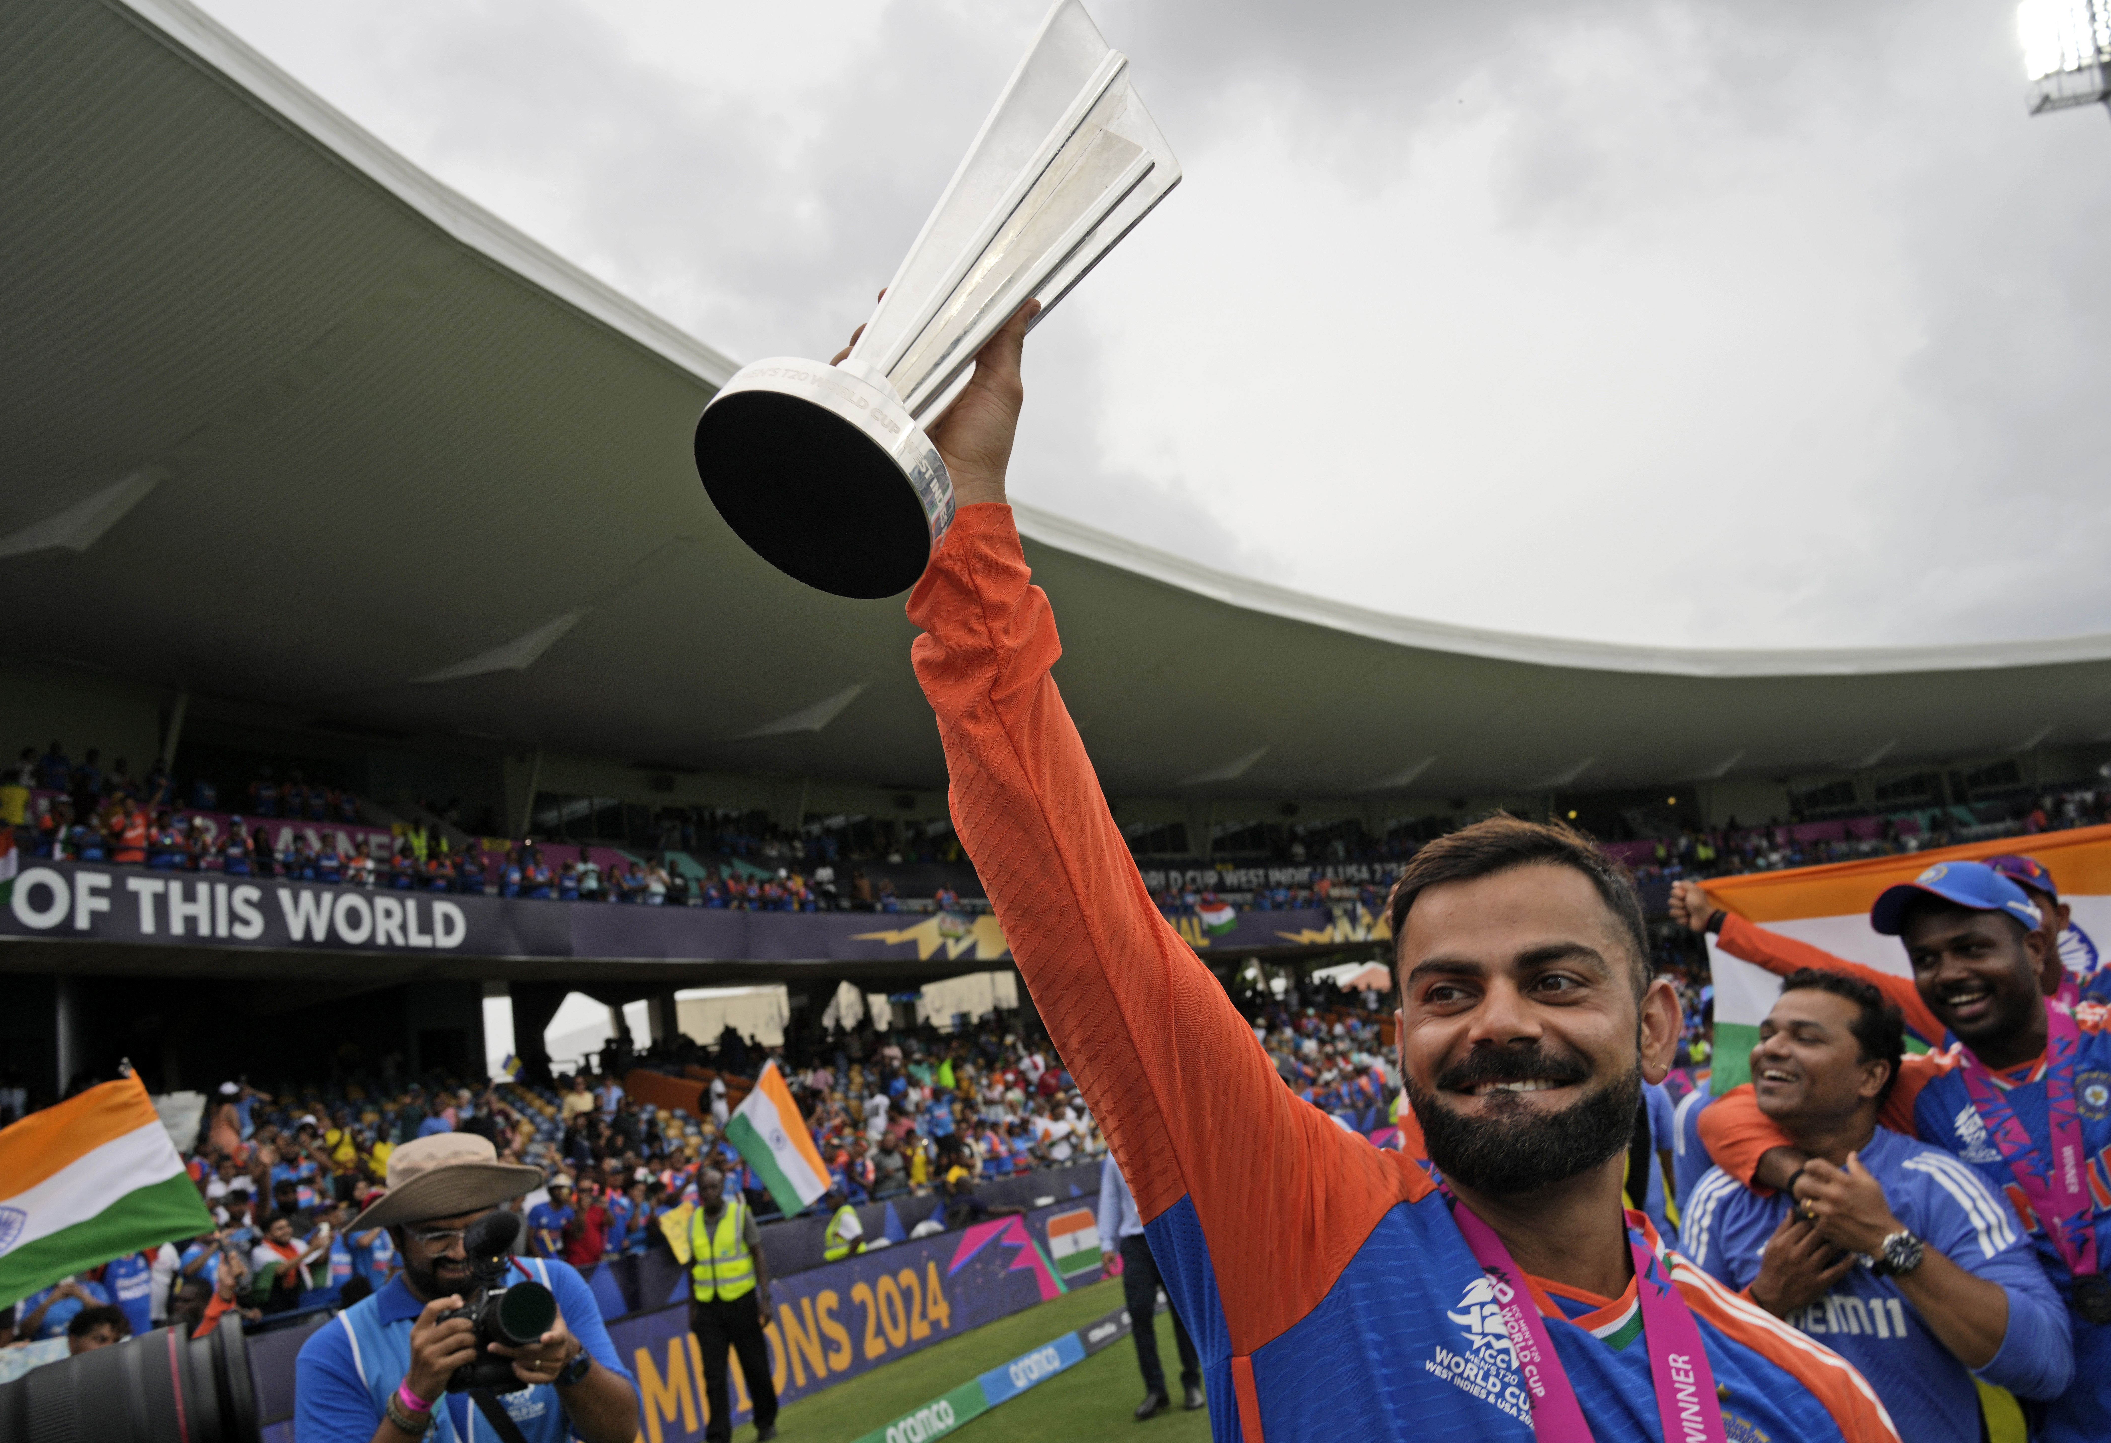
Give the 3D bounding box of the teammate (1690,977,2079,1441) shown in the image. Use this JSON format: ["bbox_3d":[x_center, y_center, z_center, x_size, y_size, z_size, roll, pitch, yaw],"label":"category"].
[{"bbox_3d":[1.190,1.180,2.265,0.410,1.690,0.570,5,-19,-39],"label":"teammate"}]

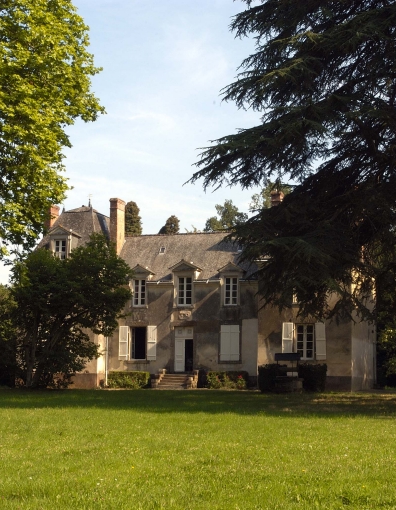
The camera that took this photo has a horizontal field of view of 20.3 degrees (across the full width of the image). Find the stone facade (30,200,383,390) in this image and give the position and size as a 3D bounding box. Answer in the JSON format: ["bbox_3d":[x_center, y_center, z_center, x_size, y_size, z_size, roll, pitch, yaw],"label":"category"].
[{"bbox_3d":[0.067,2.553,74.403,22.395,12.796,8.928,-2,-6,19],"label":"stone facade"}]

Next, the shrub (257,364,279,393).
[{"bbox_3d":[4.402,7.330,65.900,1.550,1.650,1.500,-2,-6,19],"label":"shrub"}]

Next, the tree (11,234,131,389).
[{"bbox_3d":[-8.016,3.631,70.183,7.300,9.700,6.800,0,-6,0],"label":"tree"}]

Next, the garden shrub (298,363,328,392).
[{"bbox_3d":[6.774,7.271,65.405,1.600,1.700,1.500,-2,-6,19],"label":"garden shrub"}]

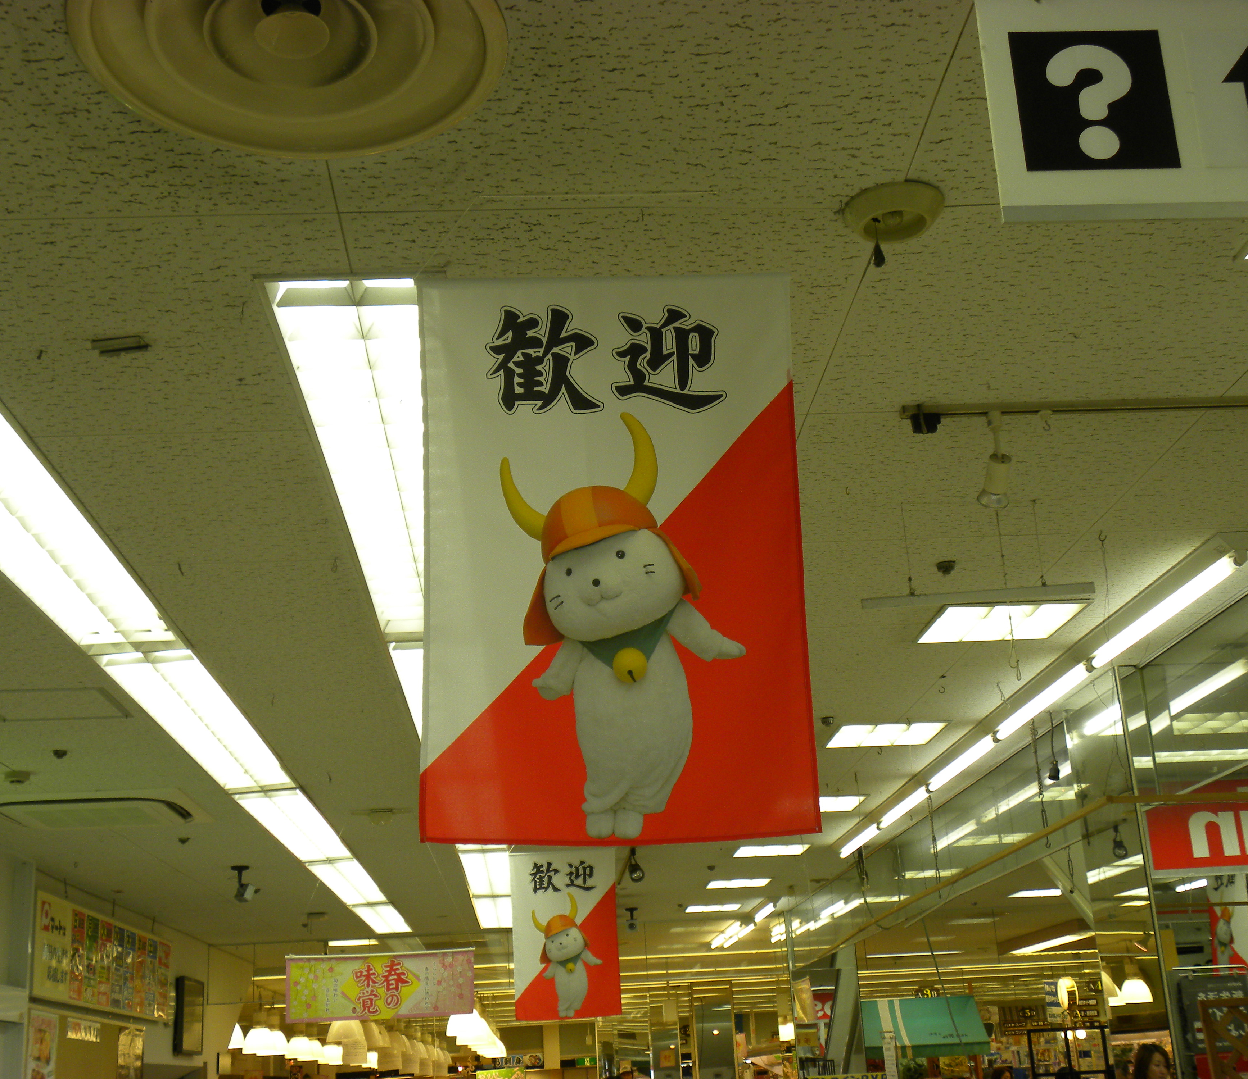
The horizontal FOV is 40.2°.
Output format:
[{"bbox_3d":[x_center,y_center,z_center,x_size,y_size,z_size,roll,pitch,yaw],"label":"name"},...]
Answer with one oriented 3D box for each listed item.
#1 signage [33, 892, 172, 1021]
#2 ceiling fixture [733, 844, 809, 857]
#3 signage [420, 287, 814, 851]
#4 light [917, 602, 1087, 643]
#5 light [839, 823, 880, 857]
[{"bbox_3d":[-3.358,2.780,11.131,0.050,0.600,3.650,-2,-18,-4],"label":"signage"},{"bbox_3d":[0.913,1.934,10.560,0.450,0.060,0.460,-2,-18,-4],"label":"ceiling fixture"},{"bbox_3d":[-0.015,0.010,2.662,0.600,0.910,0.030,-2,-18,-4],"label":"signage"},{"bbox_3d":[1.181,0.261,5.359,0.450,0.060,0.470,-2,-18,-4],"label":"light"},{"bbox_3d":[1.358,1.745,9.816,0.050,0.050,1.210,-2,-18,-4],"label":"light"}]

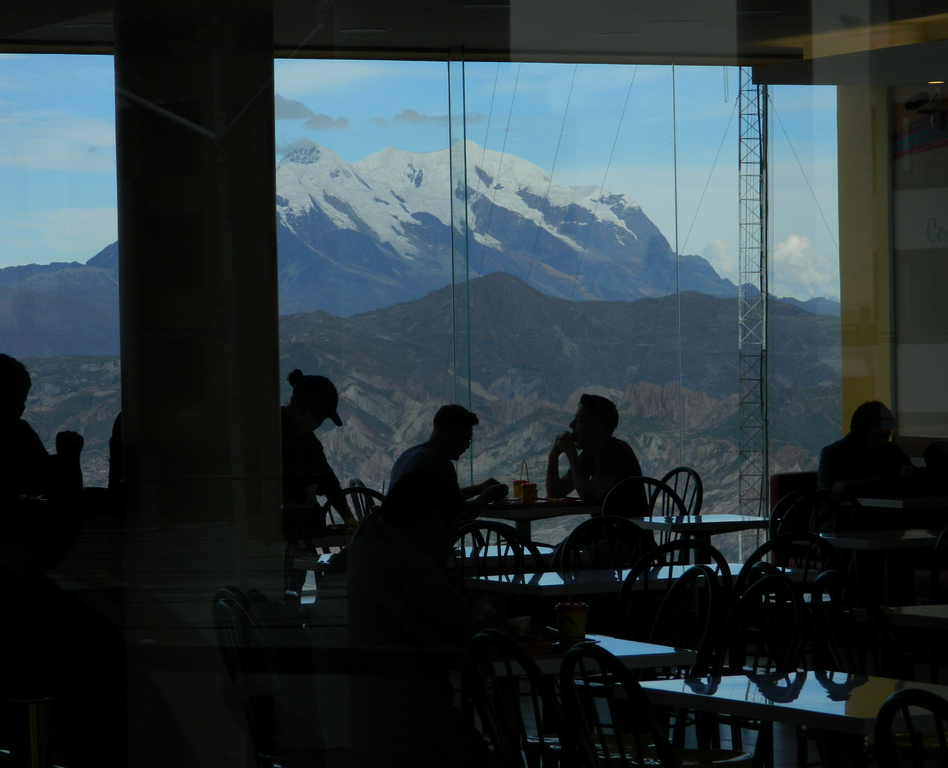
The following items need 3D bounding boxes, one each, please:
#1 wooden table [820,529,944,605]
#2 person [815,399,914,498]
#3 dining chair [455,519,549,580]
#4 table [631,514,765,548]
[{"bbox_3d":[1.822,1.036,16.722,0.633,0.750,0.633,-1,1,-28],"label":"wooden table"},{"bbox_3d":[2.230,0.721,20.811,0.550,1.260,0.720,-1,1,-33],"label":"person"},{"bbox_3d":[0.195,0.994,14.581,0.440,0.931,0.520,-1,1,-28],"label":"dining chair"},{"bbox_3d":[1.065,1.025,18.280,0.633,0.750,0.633,-1,1,-28],"label":"table"}]

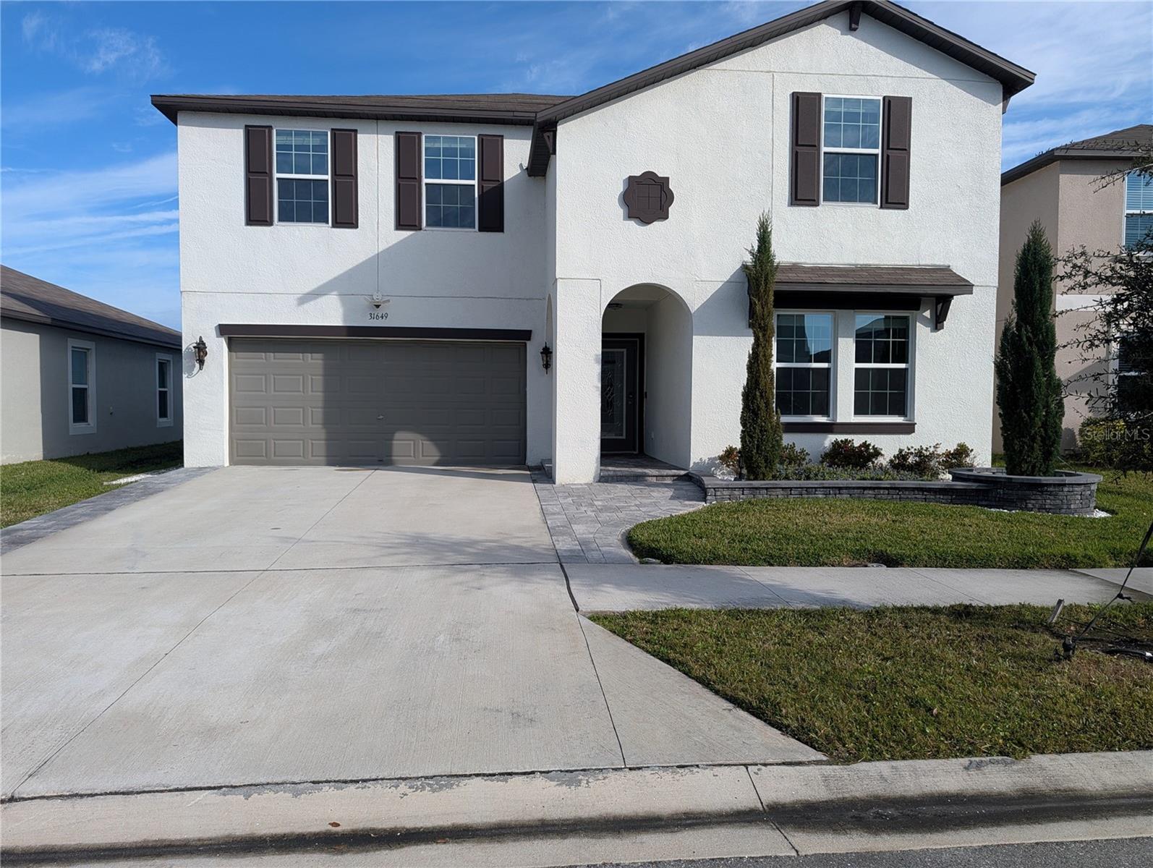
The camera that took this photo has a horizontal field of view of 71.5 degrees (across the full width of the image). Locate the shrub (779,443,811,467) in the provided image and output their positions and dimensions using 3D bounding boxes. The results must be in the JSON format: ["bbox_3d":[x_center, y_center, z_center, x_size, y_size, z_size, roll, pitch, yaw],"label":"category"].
[{"bbox_3d":[2.990,0.334,11.115,0.454,0.425,0.415,0,2,-6],"label":"shrub"}]

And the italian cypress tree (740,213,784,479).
[{"bbox_3d":[2.382,-1.093,10.194,0.494,3.409,0.474,0,2,-6],"label":"italian cypress tree"}]

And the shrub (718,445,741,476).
[{"bbox_3d":[2.132,0.367,11.057,0.366,0.415,0.356,0,2,-6],"label":"shrub"}]

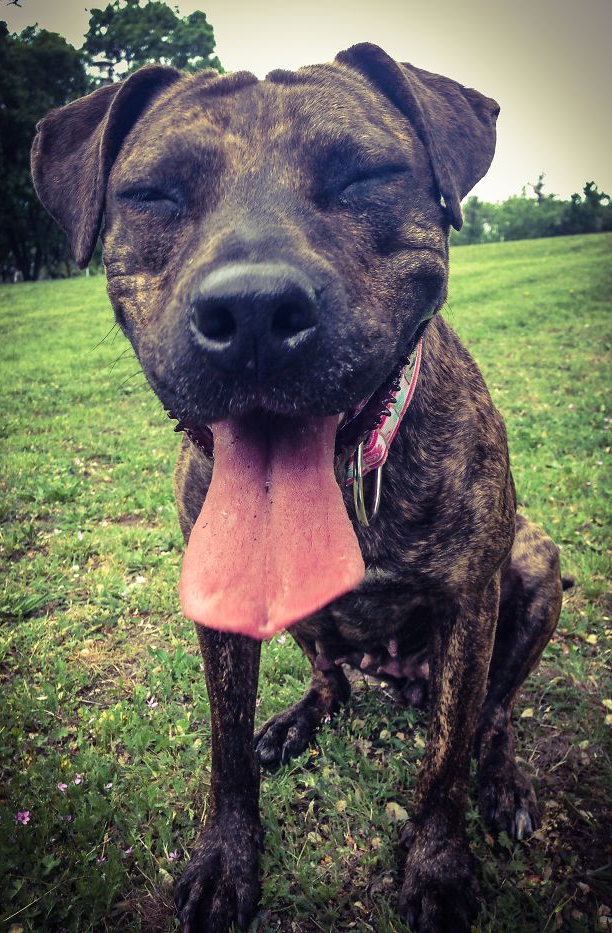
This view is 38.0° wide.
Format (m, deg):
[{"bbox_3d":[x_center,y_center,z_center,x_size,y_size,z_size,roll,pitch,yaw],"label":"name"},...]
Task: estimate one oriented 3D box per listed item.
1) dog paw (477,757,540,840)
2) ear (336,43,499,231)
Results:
[{"bbox_3d":[0.181,0.296,0.795,0.054,0.048,0.072,-2,11,-1],"label":"dog paw"},{"bbox_3d":[0.056,-0.161,0.435,0.078,0.090,0.055,-3,11,-7],"label":"ear"}]

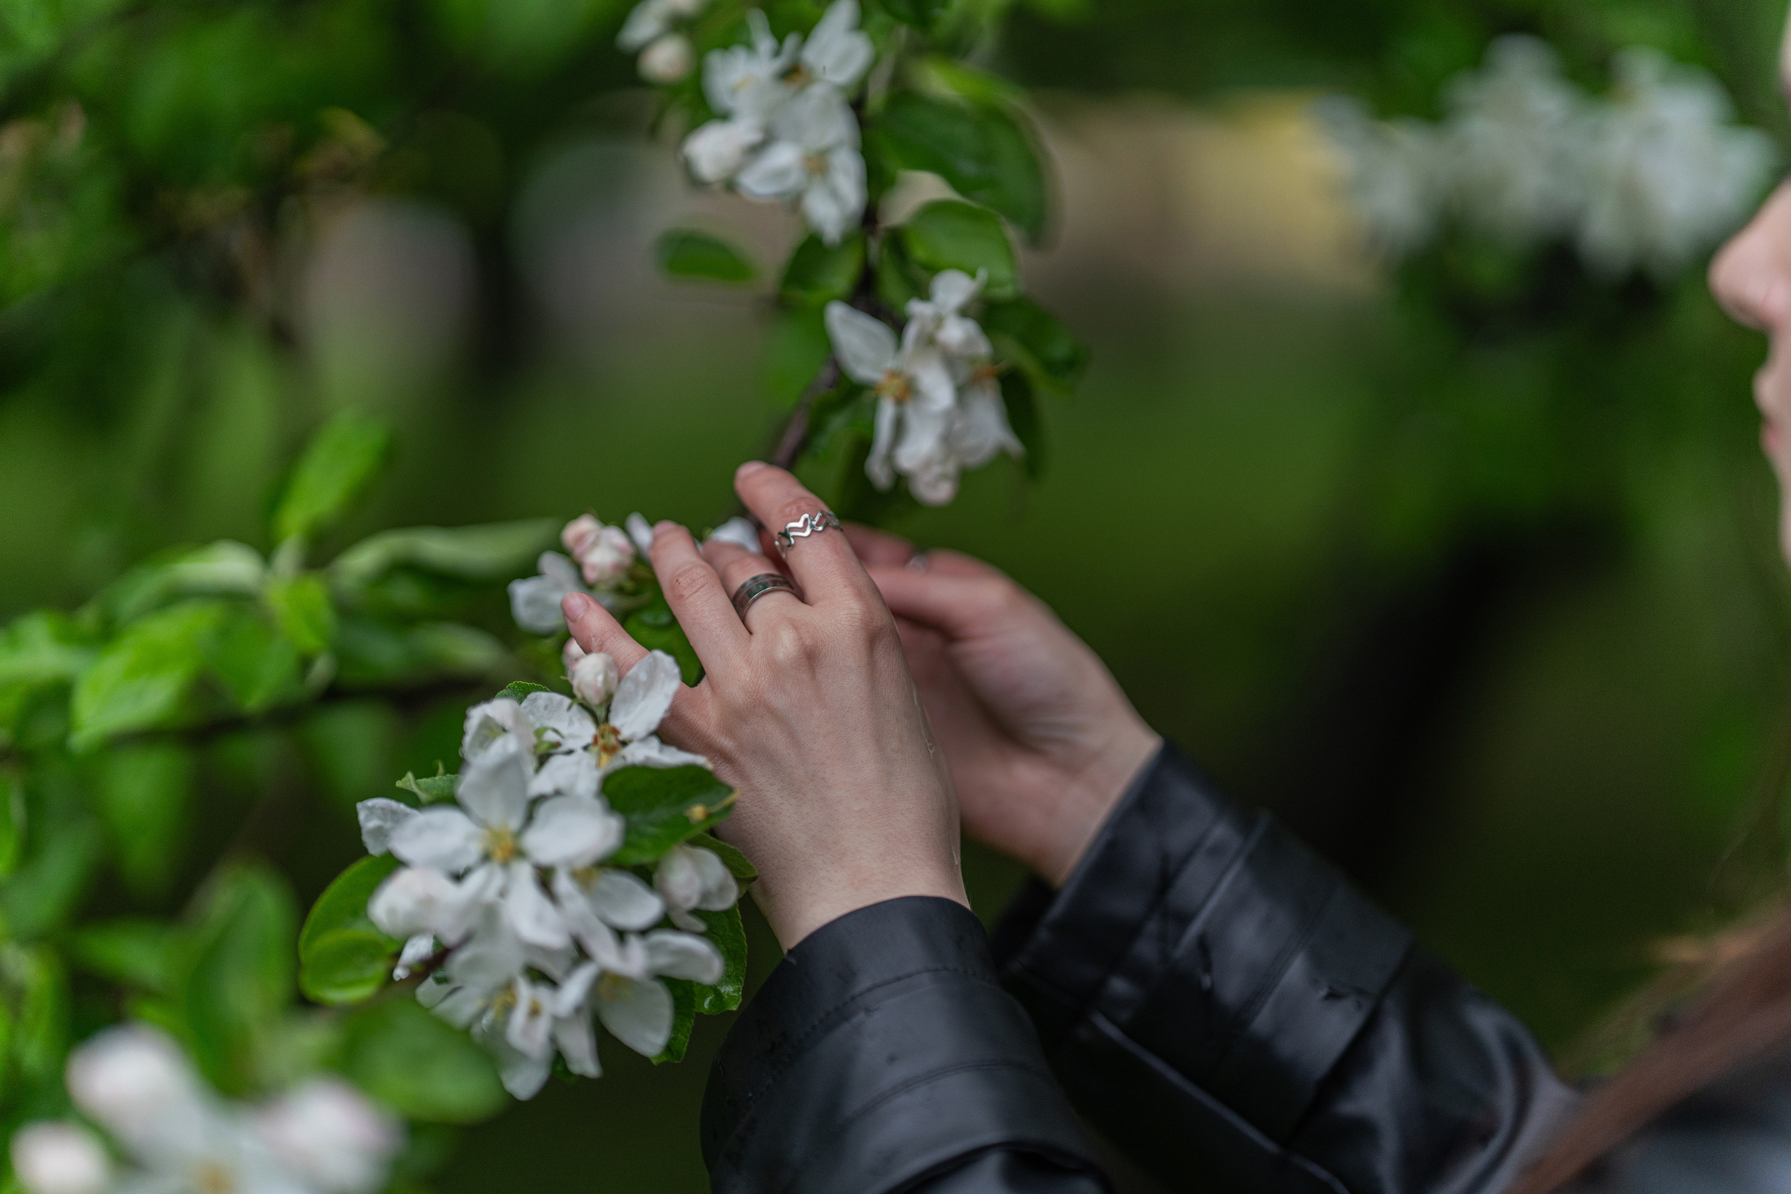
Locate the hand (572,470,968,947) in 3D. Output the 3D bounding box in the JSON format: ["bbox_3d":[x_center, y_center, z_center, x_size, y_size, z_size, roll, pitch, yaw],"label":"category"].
[{"bbox_3d":[-0.038,0.032,1.200,0.085,0.138,0.075,-20,-5,12],"label":"hand"}]

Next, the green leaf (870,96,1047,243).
[{"bbox_3d":[0.019,-0.128,1.260,0.034,0.058,0.018,-49,-6,-36],"label":"green leaf"}]

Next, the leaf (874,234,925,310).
[{"bbox_3d":[0.002,-0.098,1.280,0.018,0.023,0.014,2,6,17],"label":"leaf"}]

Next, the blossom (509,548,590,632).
[{"bbox_3d":[-0.093,-0.001,1.150,0.025,0.023,0.022,3,6,35],"label":"blossom"}]

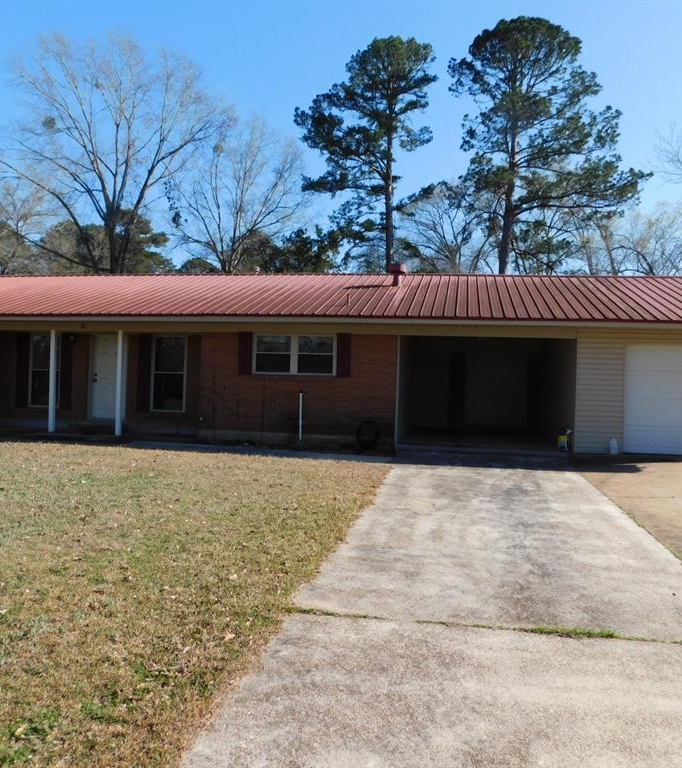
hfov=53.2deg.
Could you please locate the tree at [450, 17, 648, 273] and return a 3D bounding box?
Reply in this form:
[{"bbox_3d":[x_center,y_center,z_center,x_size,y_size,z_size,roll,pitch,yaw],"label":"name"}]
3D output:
[{"bbox_3d":[11.162,-9.332,37.044,10.444,21.301,9.400,2,1,16],"label":"tree"}]

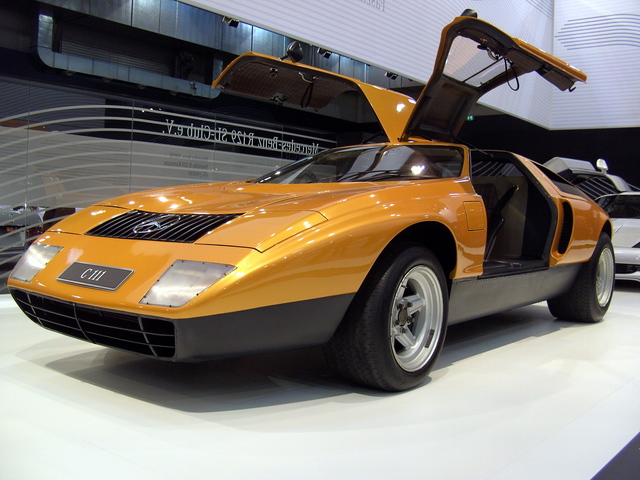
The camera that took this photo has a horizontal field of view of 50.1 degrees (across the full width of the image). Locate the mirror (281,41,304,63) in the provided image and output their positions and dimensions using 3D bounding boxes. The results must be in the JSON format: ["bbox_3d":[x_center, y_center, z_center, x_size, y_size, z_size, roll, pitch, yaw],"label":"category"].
[{"bbox_3d":[-0.163,-1.144,4.147,0.120,0.135,0.110,4,3,38],"label":"mirror"}]

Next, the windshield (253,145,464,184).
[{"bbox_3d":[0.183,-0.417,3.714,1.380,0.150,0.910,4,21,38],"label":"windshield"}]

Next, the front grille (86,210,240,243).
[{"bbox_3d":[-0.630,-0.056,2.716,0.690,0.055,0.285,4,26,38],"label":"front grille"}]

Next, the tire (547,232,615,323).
[{"bbox_3d":[1.853,0.261,4.822,0.320,0.600,0.600,4,3,38],"label":"tire"}]

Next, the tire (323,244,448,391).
[{"bbox_3d":[0.283,0.299,2.724,0.270,0.565,0.565,4,3,37],"label":"tire"}]

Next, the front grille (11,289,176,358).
[{"bbox_3d":[-0.831,0.294,2.493,1.030,0.175,0.080,4,28,38],"label":"front grille"}]

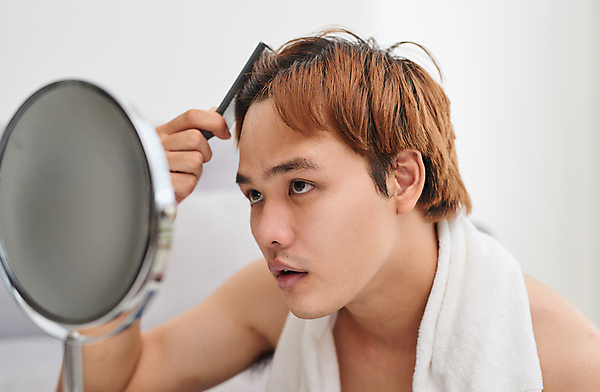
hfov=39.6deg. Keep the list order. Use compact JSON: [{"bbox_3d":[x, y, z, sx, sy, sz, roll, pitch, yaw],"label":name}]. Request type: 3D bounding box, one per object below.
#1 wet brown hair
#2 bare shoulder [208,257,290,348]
[{"bbox_3d":[0.041,-0.055,0.854,0.222,0.205,0.185,-13,-2,-41],"label":"wet brown hair"},{"bbox_3d":[-0.052,0.122,0.955,0.125,0.115,0.120,2,4,30],"label":"bare shoulder"}]

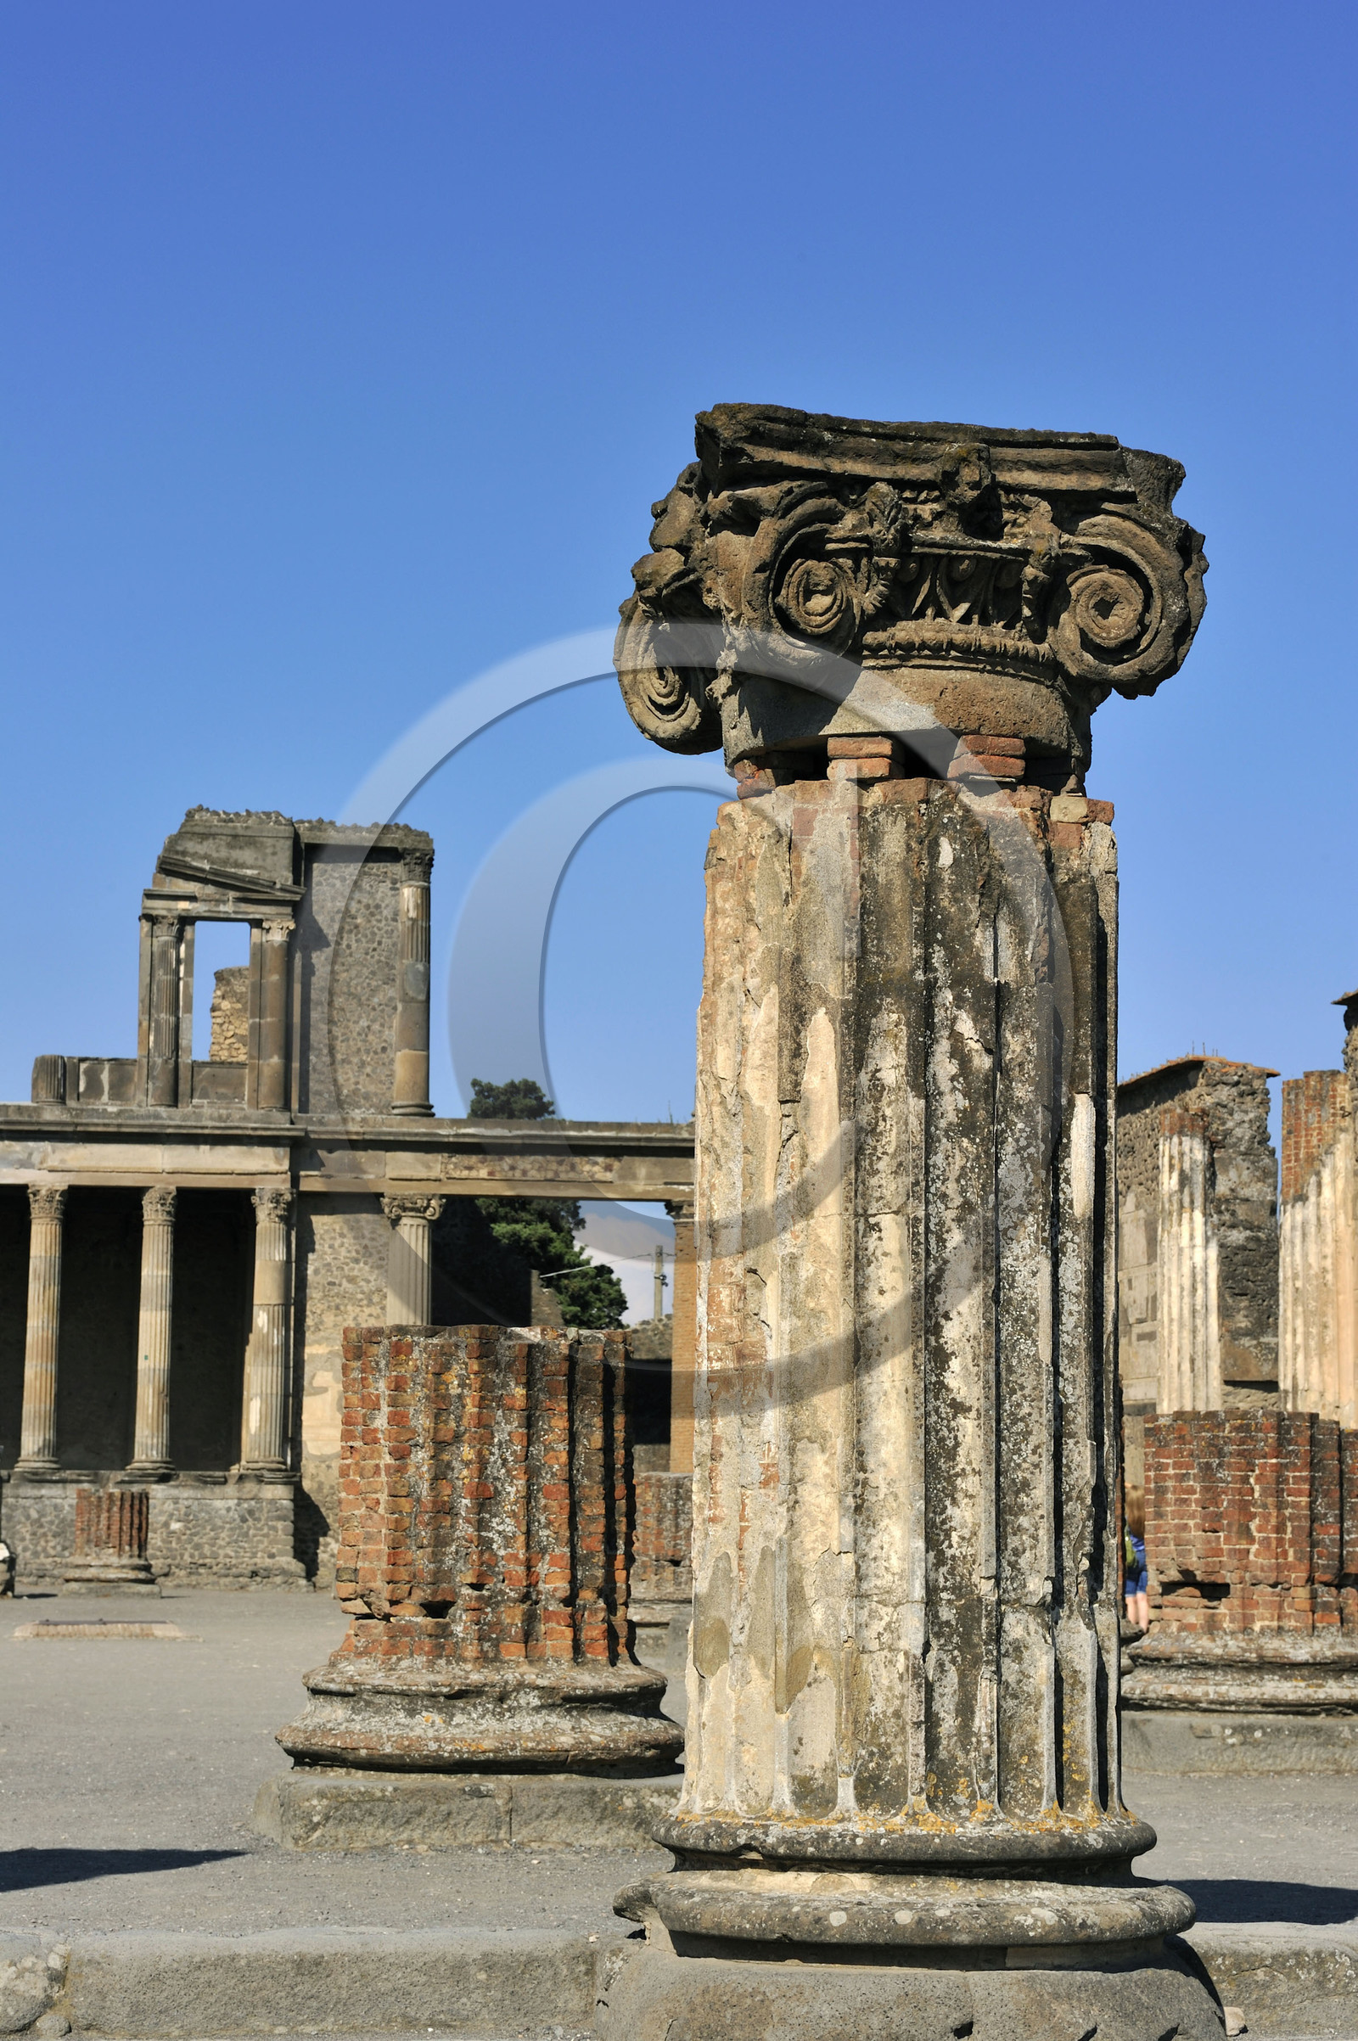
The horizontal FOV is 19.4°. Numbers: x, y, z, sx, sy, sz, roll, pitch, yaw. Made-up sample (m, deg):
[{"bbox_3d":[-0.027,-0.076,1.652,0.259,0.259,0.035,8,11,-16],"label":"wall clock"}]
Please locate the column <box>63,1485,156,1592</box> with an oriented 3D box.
[{"bbox_3d":[-8.393,7.679,58.500,1.420,1.560,1.420,2,-7,-9],"label":"column"}]

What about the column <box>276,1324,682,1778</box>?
[{"bbox_3d":[-0.707,1.923,14.386,1.480,1.560,1.480,2,-7,-10],"label":"column"}]

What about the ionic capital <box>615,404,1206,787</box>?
[{"bbox_3d":[0.602,-1.070,10.785,1.330,0.790,1.330,2,-7,-10],"label":"ionic capital"}]

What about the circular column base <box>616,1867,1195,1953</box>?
[{"bbox_3d":[0.596,2.325,10.450,1.530,0.165,1.530,0,-7,0],"label":"circular column base"}]

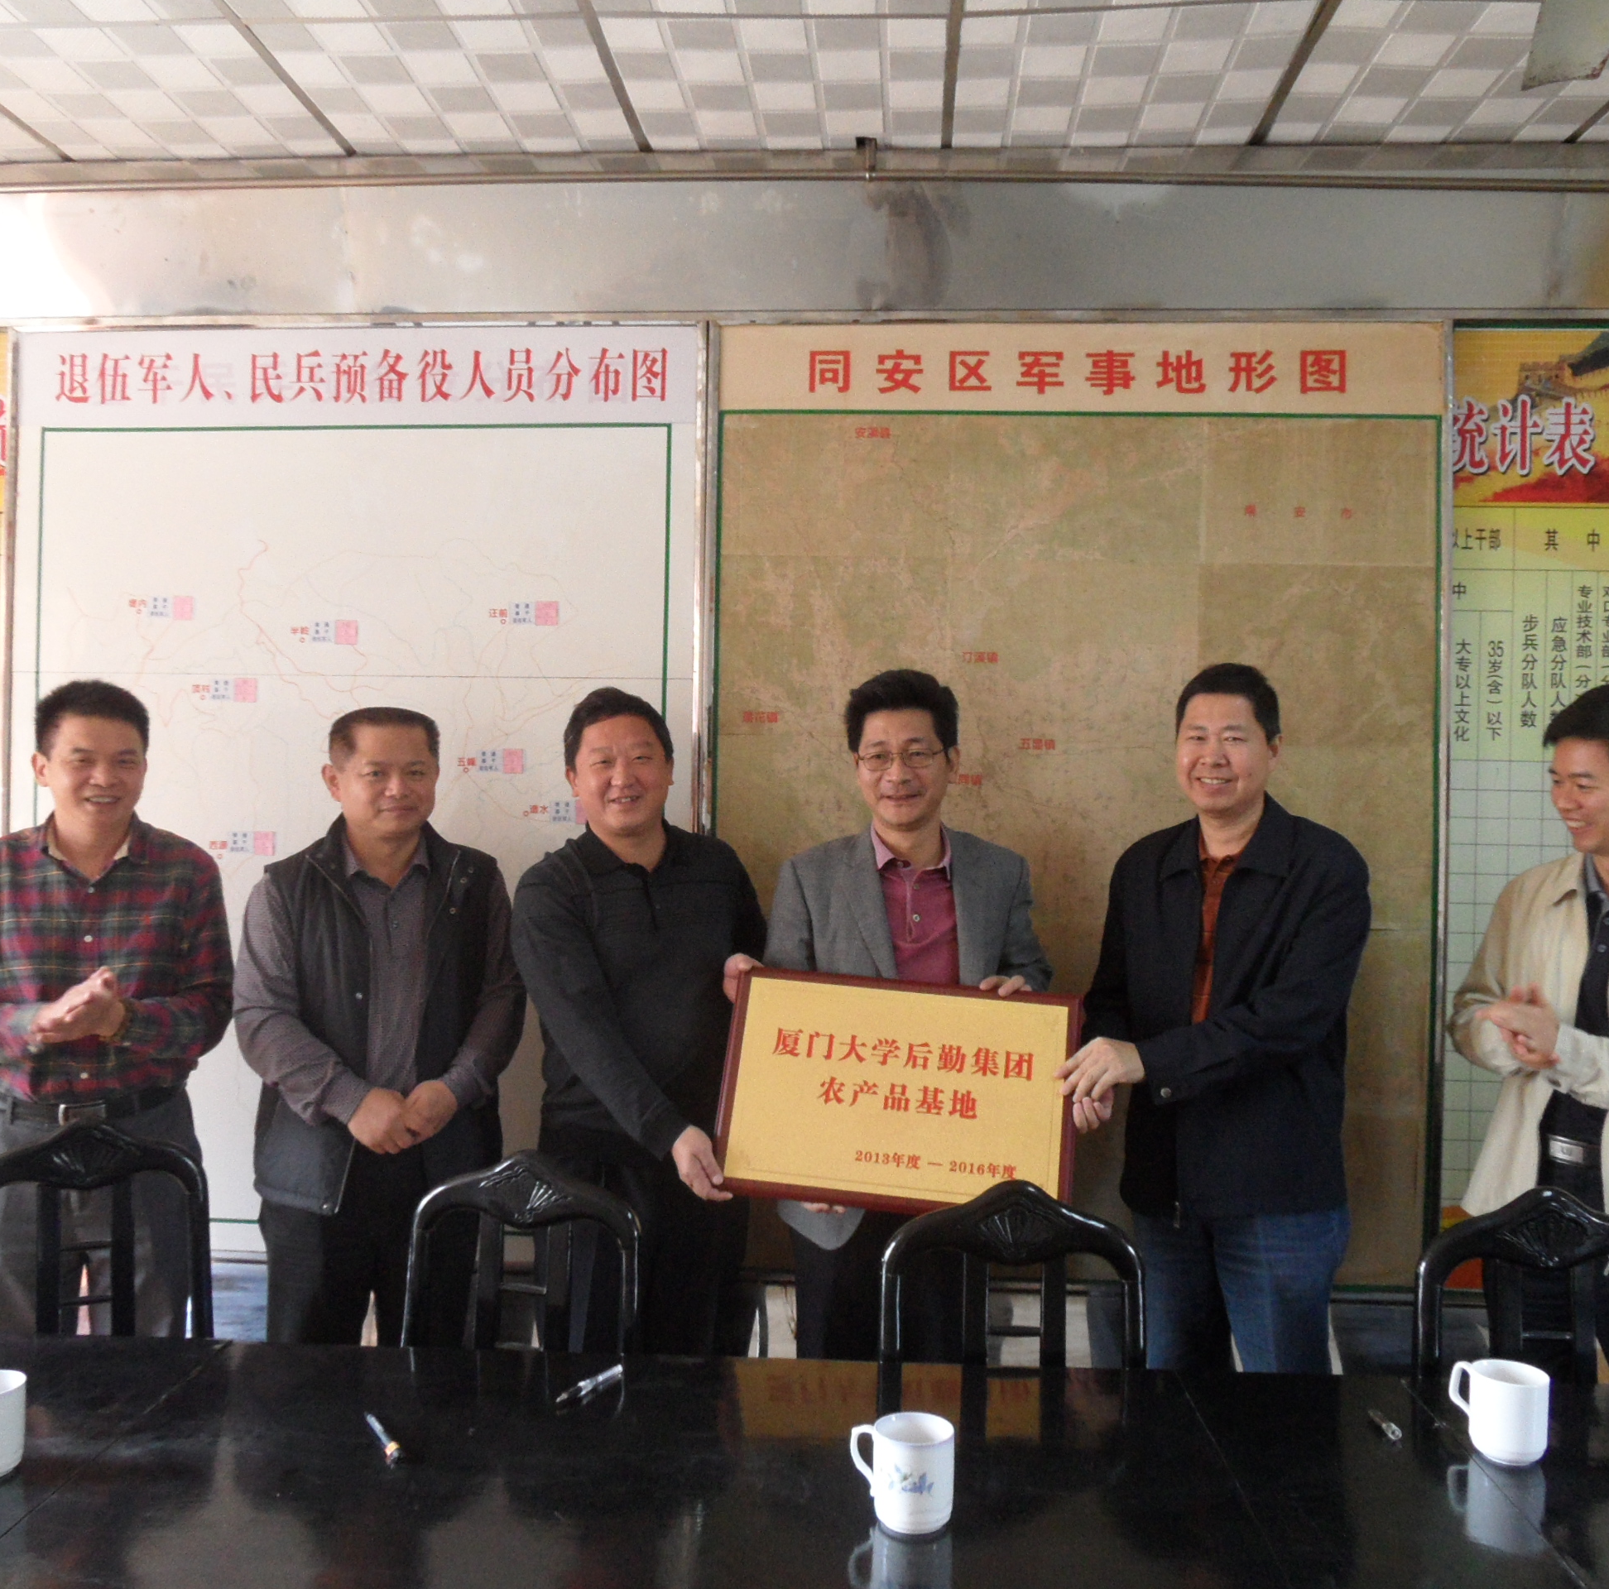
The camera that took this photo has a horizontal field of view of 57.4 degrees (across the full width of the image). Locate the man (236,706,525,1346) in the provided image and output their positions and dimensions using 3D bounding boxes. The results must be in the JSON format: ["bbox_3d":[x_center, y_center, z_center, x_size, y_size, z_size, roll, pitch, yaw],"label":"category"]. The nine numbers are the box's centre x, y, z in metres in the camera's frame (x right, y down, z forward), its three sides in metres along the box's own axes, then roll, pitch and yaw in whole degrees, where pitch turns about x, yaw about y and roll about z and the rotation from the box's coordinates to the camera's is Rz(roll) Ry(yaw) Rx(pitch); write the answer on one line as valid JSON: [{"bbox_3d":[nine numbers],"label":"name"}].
[{"bbox_3d":[-0.731,0.657,2.530,0.500,1.640,0.340,1,0,-21],"label":"man"}]

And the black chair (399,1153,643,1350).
[{"bbox_3d":[-0.422,0.985,1.745,0.410,1.000,0.490,1,0,12],"label":"black chair"}]

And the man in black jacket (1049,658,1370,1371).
[{"bbox_3d":[0.703,0.622,2.530,0.500,1.701,0.420,1,1,31],"label":"man in black jacket"}]

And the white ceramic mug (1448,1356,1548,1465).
[{"bbox_3d":[0.766,0.682,1.624,0.104,0.087,0.079,1,1,18],"label":"white ceramic mug"}]

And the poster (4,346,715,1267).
[{"bbox_3d":[-0.982,-0.018,3.166,1.519,2.005,0.020,1,0,3],"label":"poster"}]

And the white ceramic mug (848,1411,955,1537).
[{"bbox_3d":[0.095,0.665,1.437,0.104,0.089,0.079,1,0,4],"label":"white ceramic mug"}]

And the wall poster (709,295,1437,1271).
[{"bbox_3d":[0.528,0.017,2.943,1.441,1.914,0.025,1,1,3],"label":"wall poster"}]

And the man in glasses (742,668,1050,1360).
[{"bbox_3d":[0.167,0.621,2.570,0.520,1.684,0.380,1,1,0],"label":"man in glasses"}]

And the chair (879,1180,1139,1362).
[{"bbox_3d":[0.252,0.991,1.712,0.410,0.971,0.470,1,1,3],"label":"chair"}]

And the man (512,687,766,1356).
[{"bbox_3d":[-0.279,0.649,2.490,0.480,1.670,0.370,1,0,-18],"label":"man"}]

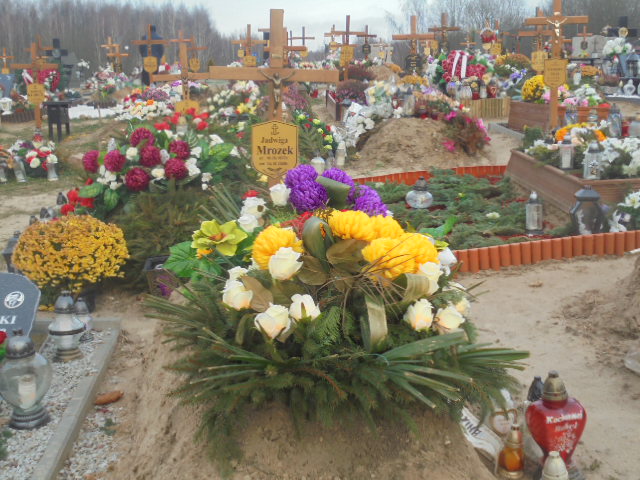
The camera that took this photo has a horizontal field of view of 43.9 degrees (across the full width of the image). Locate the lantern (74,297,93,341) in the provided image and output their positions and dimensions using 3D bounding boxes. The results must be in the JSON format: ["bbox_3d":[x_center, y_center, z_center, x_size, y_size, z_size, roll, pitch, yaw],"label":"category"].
[{"bbox_3d":[-1.111,0.375,3.750,0.085,0.205,0.085,-2,14,0],"label":"lantern"}]

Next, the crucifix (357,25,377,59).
[{"bbox_3d":[1.389,-5.720,23.500,0.600,1.300,0.070,-1,15,-5],"label":"crucifix"}]

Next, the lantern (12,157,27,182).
[{"bbox_3d":[-3.132,-0.731,8.300,0.105,0.270,0.105,-2,14,0],"label":"lantern"}]

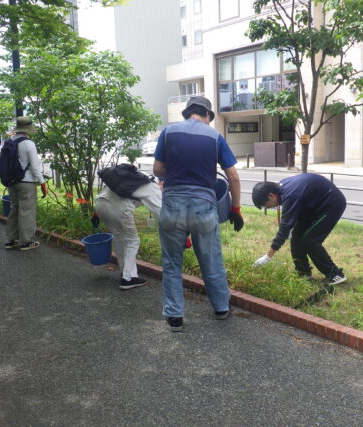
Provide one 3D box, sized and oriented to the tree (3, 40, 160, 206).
[{"bbox_3d":[-1.574,-1.329,7.280,2.250,2.700,2.100,7,11,39],"label":"tree"}]

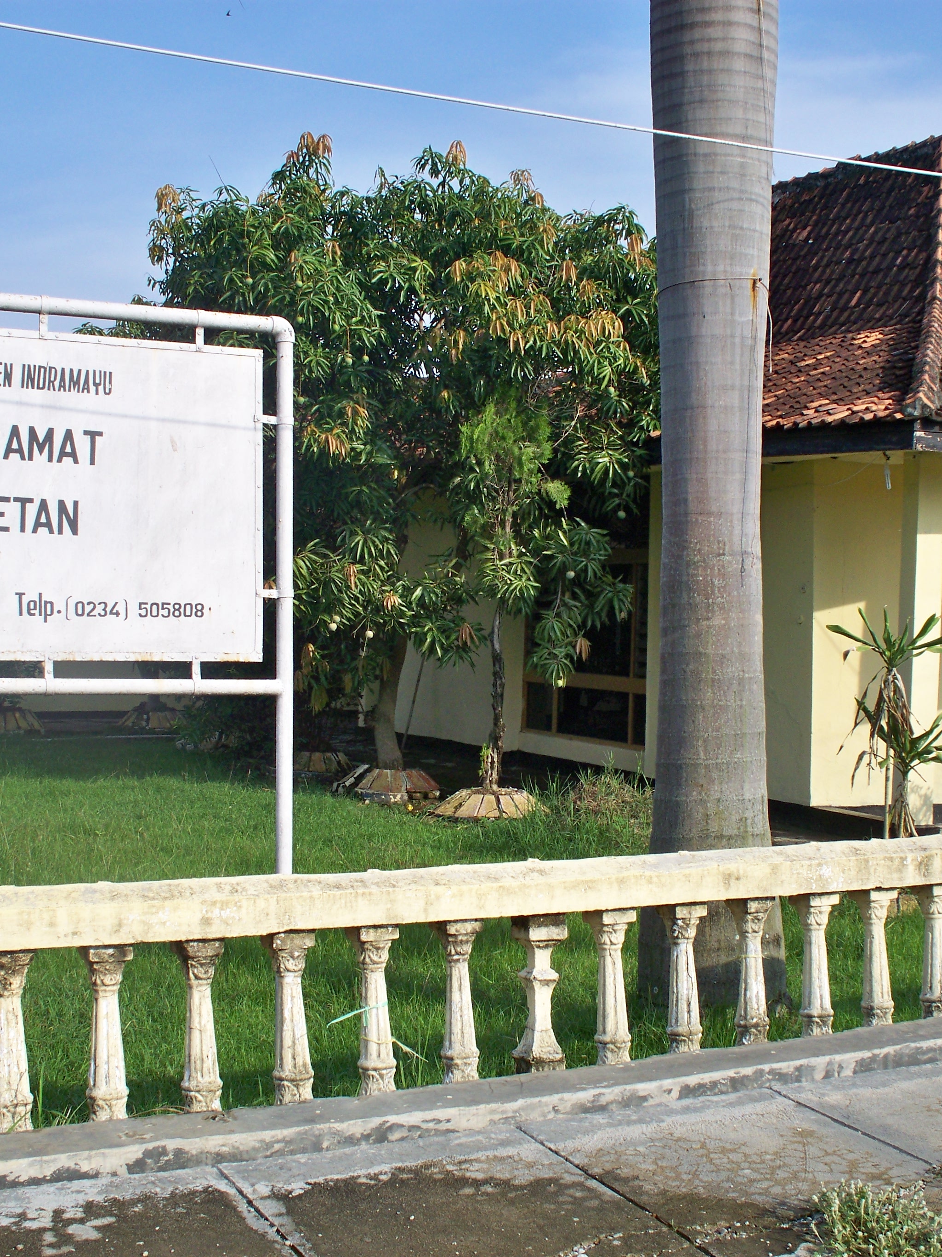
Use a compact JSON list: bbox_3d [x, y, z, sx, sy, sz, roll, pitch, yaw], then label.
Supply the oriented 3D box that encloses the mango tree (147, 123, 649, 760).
[{"bbox_3d":[-0.484,-1.331,13.200,4.200,5.050,4.000,1,2,0],"label":"mango tree"}]

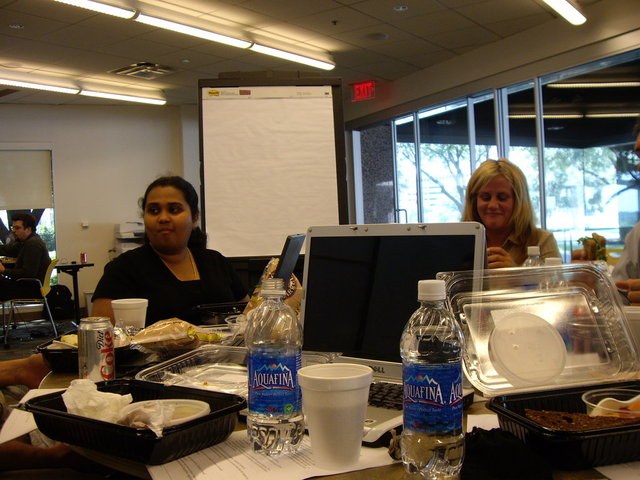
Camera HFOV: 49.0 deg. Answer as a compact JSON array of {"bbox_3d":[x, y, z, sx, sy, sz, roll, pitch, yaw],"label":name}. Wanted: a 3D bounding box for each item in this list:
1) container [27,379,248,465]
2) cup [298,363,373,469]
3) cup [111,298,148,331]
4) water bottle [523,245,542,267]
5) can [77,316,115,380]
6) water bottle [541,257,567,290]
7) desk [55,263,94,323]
[{"bbox_3d":[-0.256,0.243,0.964,0.262,0.048,0.174,-1,1,34],"label":"container"},{"bbox_3d":[0.019,0.209,0.828,0.089,0.109,0.089,-2,1,0],"label":"cup"},{"bbox_3d":[-0.476,0.208,1.768,0.089,0.109,0.089,-2,1,0],"label":"cup"},{"bbox_3d":[0.579,0.123,1.892,0.069,0.209,0.069,-2,1,0],"label":"water bottle"},{"bbox_3d":[-0.412,0.205,1.301,0.066,0.122,0.066,-2,1,0],"label":"can"},{"bbox_3d":[0.453,0.141,1.352,0.069,0.209,0.069,-2,1,0],"label":"water bottle"},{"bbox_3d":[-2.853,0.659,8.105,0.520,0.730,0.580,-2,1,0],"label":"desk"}]

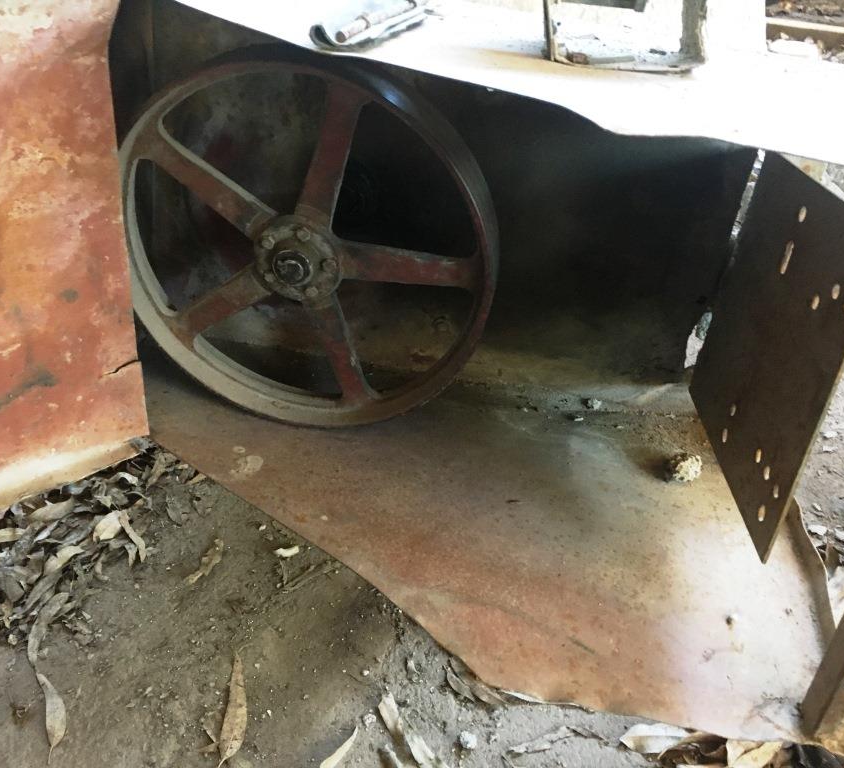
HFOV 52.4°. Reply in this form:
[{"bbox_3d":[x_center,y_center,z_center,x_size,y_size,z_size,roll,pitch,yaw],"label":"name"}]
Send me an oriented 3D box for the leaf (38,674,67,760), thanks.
[{"bbox_3d":[-0.508,0.454,1.187,0.029,0.018,0.156,-10,34,-25],"label":"leaf"}]

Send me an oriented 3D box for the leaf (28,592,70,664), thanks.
[{"bbox_3d":[-0.460,0.299,1.058,0.022,0.020,0.094,4,33,-3],"label":"leaf"}]

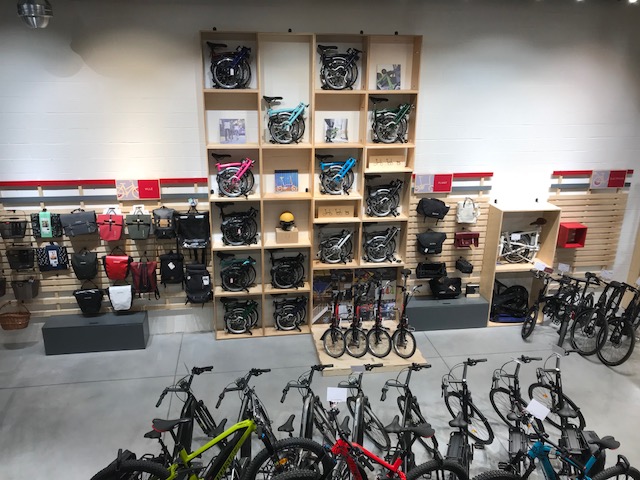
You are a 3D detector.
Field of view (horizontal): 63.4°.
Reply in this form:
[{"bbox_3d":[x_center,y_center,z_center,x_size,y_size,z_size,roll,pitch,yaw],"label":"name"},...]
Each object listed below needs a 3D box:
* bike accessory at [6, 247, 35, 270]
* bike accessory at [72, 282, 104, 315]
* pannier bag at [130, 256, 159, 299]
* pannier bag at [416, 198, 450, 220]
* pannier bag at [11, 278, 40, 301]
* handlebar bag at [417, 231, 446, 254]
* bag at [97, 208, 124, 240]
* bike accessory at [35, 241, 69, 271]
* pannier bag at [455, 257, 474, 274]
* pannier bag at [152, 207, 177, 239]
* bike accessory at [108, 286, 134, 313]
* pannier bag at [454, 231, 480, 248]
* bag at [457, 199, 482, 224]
[{"bbox_3d":[-3.969,0.248,6.858,0.290,0.250,0.220,-1,19,-7],"label":"bike accessory"},{"bbox_3d":[-3.431,0.898,7.680,0.370,0.390,0.170,-2,20,-8],"label":"bike accessory"},{"bbox_3d":[-2.610,0.568,7.723,0.360,0.530,0.160,-2,18,-8],"label":"pannier bag"},{"bbox_3d":[1.748,-0.474,7.997,0.470,0.260,0.190,12,16,-12],"label":"pannier bag"},{"bbox_3d":[-4.240,0.714,7.466,0.300,0.270,0.200,-2,20,-8],"label":"pannier bag"},{"bbox_3d":[1.763,0.047,8.176,0.430,0.330,0.160,-2,18,-8],"label":"handlebar bag"},{"bbox_3d":[-2.972,-0.206,7.354,0.320,0.400,0.160,-2,20,-8],"label":"bag"},{"bbox_3d":[-3.807,0.246,7.375,0.380,0.370,0.180,-2,20,-8],"label":"bike accessory"},{"bbox_3d":[2.222,0.406,7.958,0.160,0.135,0.220,-1,19,-7],"label":"pannier bag"},{"bbox_3d":[-2.245,-0.246,7.509,0.295,0.450,0.170,-2,18,-8],"label":"pannier bag"},{"bbox_3d":[-2.979,0.887,7.749,0.320,0.400,0.170,-2,20,-8],"label":"bike accessory"},{"bbox_3d":[2.360,-0.004,8.296,0.380,0.250,0.140,-2,20,-8],"label":"pannier bag"},{"bbox_3d":[2.327,-0.442,8.106,0.300,0.360,0.150,-2,18,-8],"label":"bag"}]

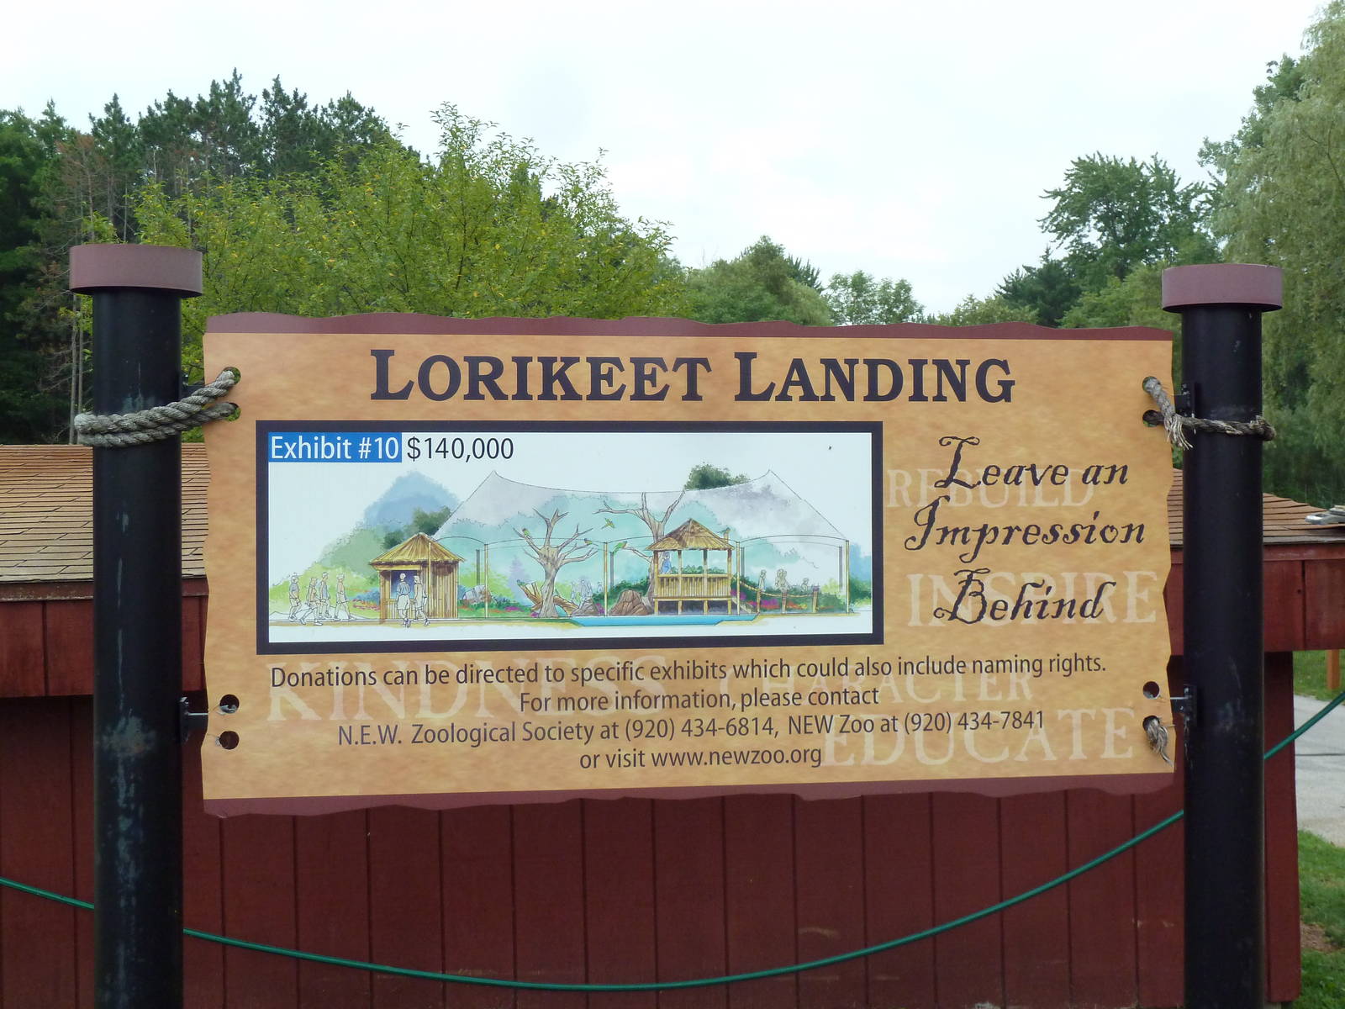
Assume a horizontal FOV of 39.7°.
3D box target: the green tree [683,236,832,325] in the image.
[{"bbox_3d":[1.990,-2.930,45.000,4.200,7.100,4.200,-1,1,0],"label":"green tree"}]

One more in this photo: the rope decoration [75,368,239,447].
[{"bbox_3d":[-0.685,-0.128,2.480,0.222,0.110,0.150,-1,1,-8],"label":"rope decoration"}]

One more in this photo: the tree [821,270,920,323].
[{"bbox_3d":[5.150,-2.740,48.000,2.900,6.600,2.900,-1,1,0],"label":"tree"}]

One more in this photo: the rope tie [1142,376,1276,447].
[{"bbox_3d":[0.780,-0.135,2.710,0.198,0.105,0.145,-1,1,-8],"label":"rope tie"}]

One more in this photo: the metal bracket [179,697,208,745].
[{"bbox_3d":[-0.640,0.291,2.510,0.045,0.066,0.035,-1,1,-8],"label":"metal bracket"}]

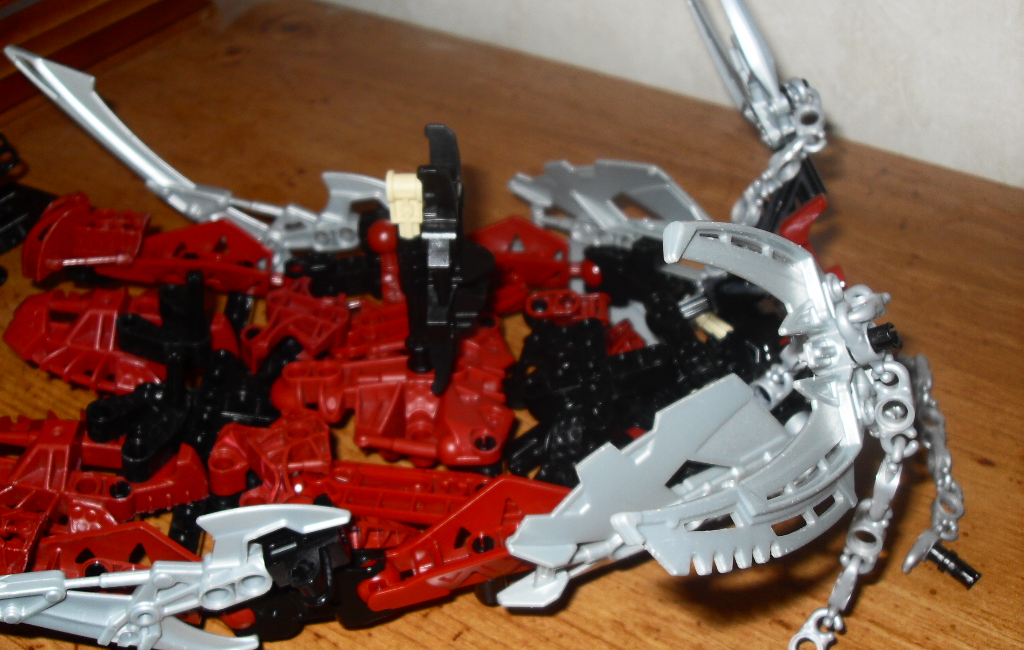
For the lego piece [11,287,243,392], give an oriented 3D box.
[{"bbox_3d":[-0.112,0.004,0.317,0.062,0.015,0.031,3,41,7],"label":"lego piece"}]

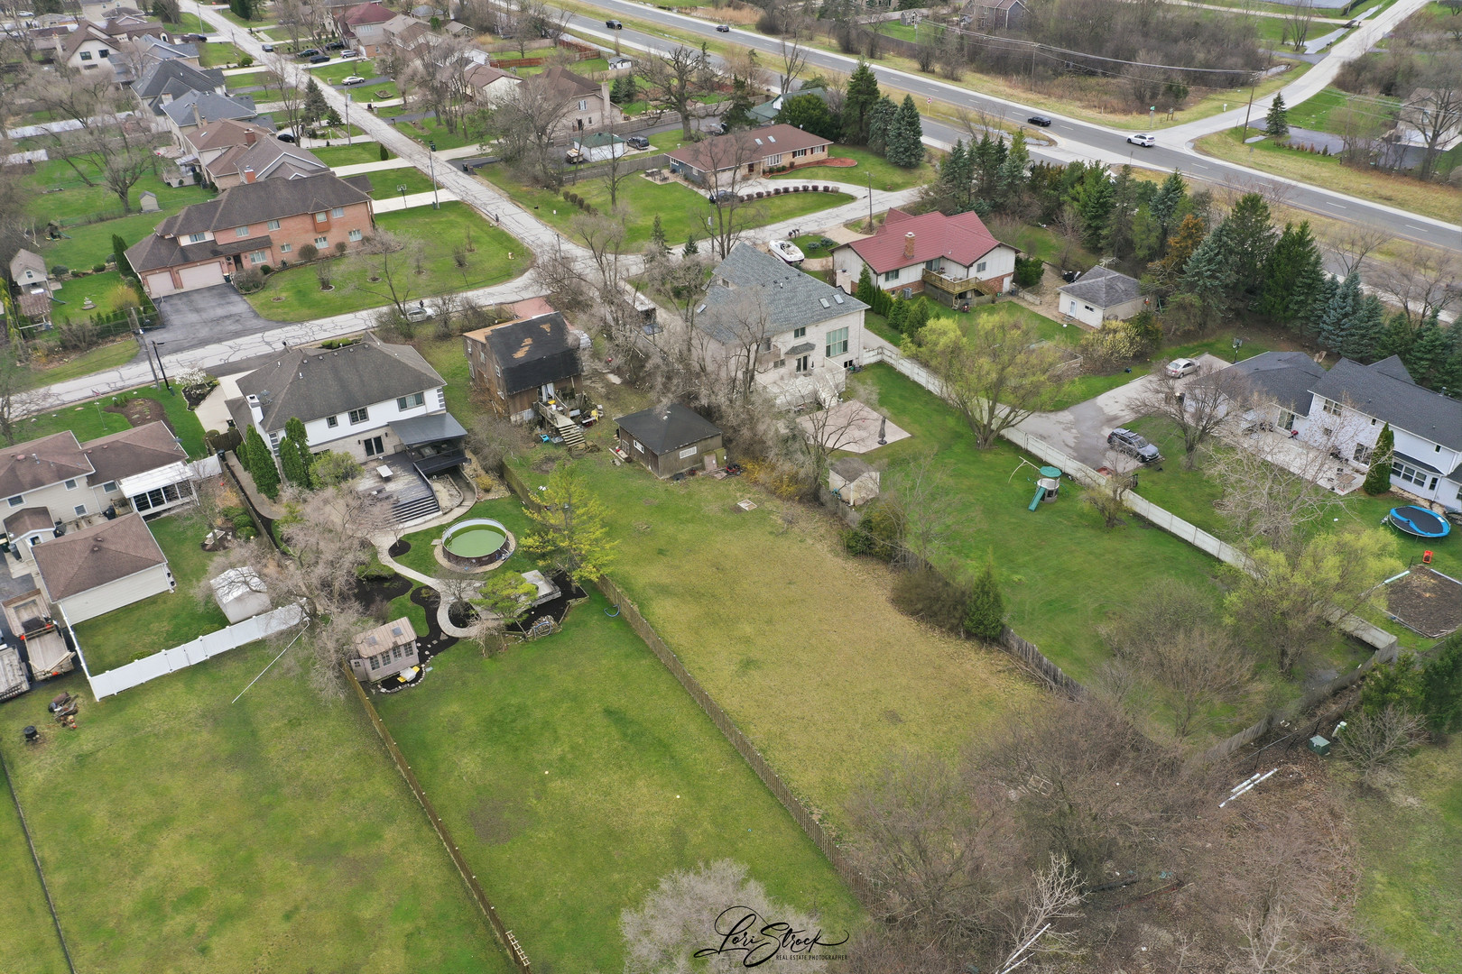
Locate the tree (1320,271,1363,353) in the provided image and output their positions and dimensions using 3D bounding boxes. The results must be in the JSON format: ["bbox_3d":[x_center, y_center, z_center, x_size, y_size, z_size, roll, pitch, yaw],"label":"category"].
[{"bbox_3d":[63.045,-18.129,116.462,4.563,8.004,4.563,-2,31,0],"label":"tree"}]

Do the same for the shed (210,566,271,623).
[{"bbox_3d":[-39.070,8.440,90.780,3.190,2.370,3.680,-23,37,-29],"label":"shed"}]

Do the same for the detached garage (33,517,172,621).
[{"bbox_3d":[-51.720,6.090,93.370,8.460,4.550,9.640,-23,38,-30],"label":"detached garage"}]

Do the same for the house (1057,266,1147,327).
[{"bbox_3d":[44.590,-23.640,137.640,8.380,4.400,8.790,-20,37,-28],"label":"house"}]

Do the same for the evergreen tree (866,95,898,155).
[{"bbox_3d":[25.105,-59.258,185.187,5.209,9.211,5.209,-2,31,0],"label":"evergreen tree"}]

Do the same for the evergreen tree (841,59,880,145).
[{"bbox_3d":[22.074,-64.081,189.440,6.461,13.218,6.461,-2,31,0],"label":"evergreen tree"}]

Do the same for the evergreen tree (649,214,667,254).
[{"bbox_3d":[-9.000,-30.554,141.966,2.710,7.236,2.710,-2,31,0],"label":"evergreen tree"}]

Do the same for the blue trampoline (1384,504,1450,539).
[{"bbox_3d":[59.510,3.330,98.080,4.600,0.950,4.600,-20,37,-28],"label":"blue trampoline"}]

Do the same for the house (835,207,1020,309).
[{"bbox_3d":[23.470,-29.760,145.760,20.000,6.900,19.190,-20,37,-28],"label":"house"}]

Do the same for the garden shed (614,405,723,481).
[{"bbox_3d":[-5.774,-5.161,108.093,7.100,4.100,7.900,-20,36,-27],"label":"garden shed"}]

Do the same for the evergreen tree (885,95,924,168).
[{"bbox_3d":[27.854,-56.389,178.967,5.929,10.602,5.929,-2,31,0],"label":"evergreen tree"}]

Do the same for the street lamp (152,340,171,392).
[{"bbox_3d":[-58.031,-12.572,116.939,1.400,5.600,0.400,-19,35,-25],"label":"street lamp"}]

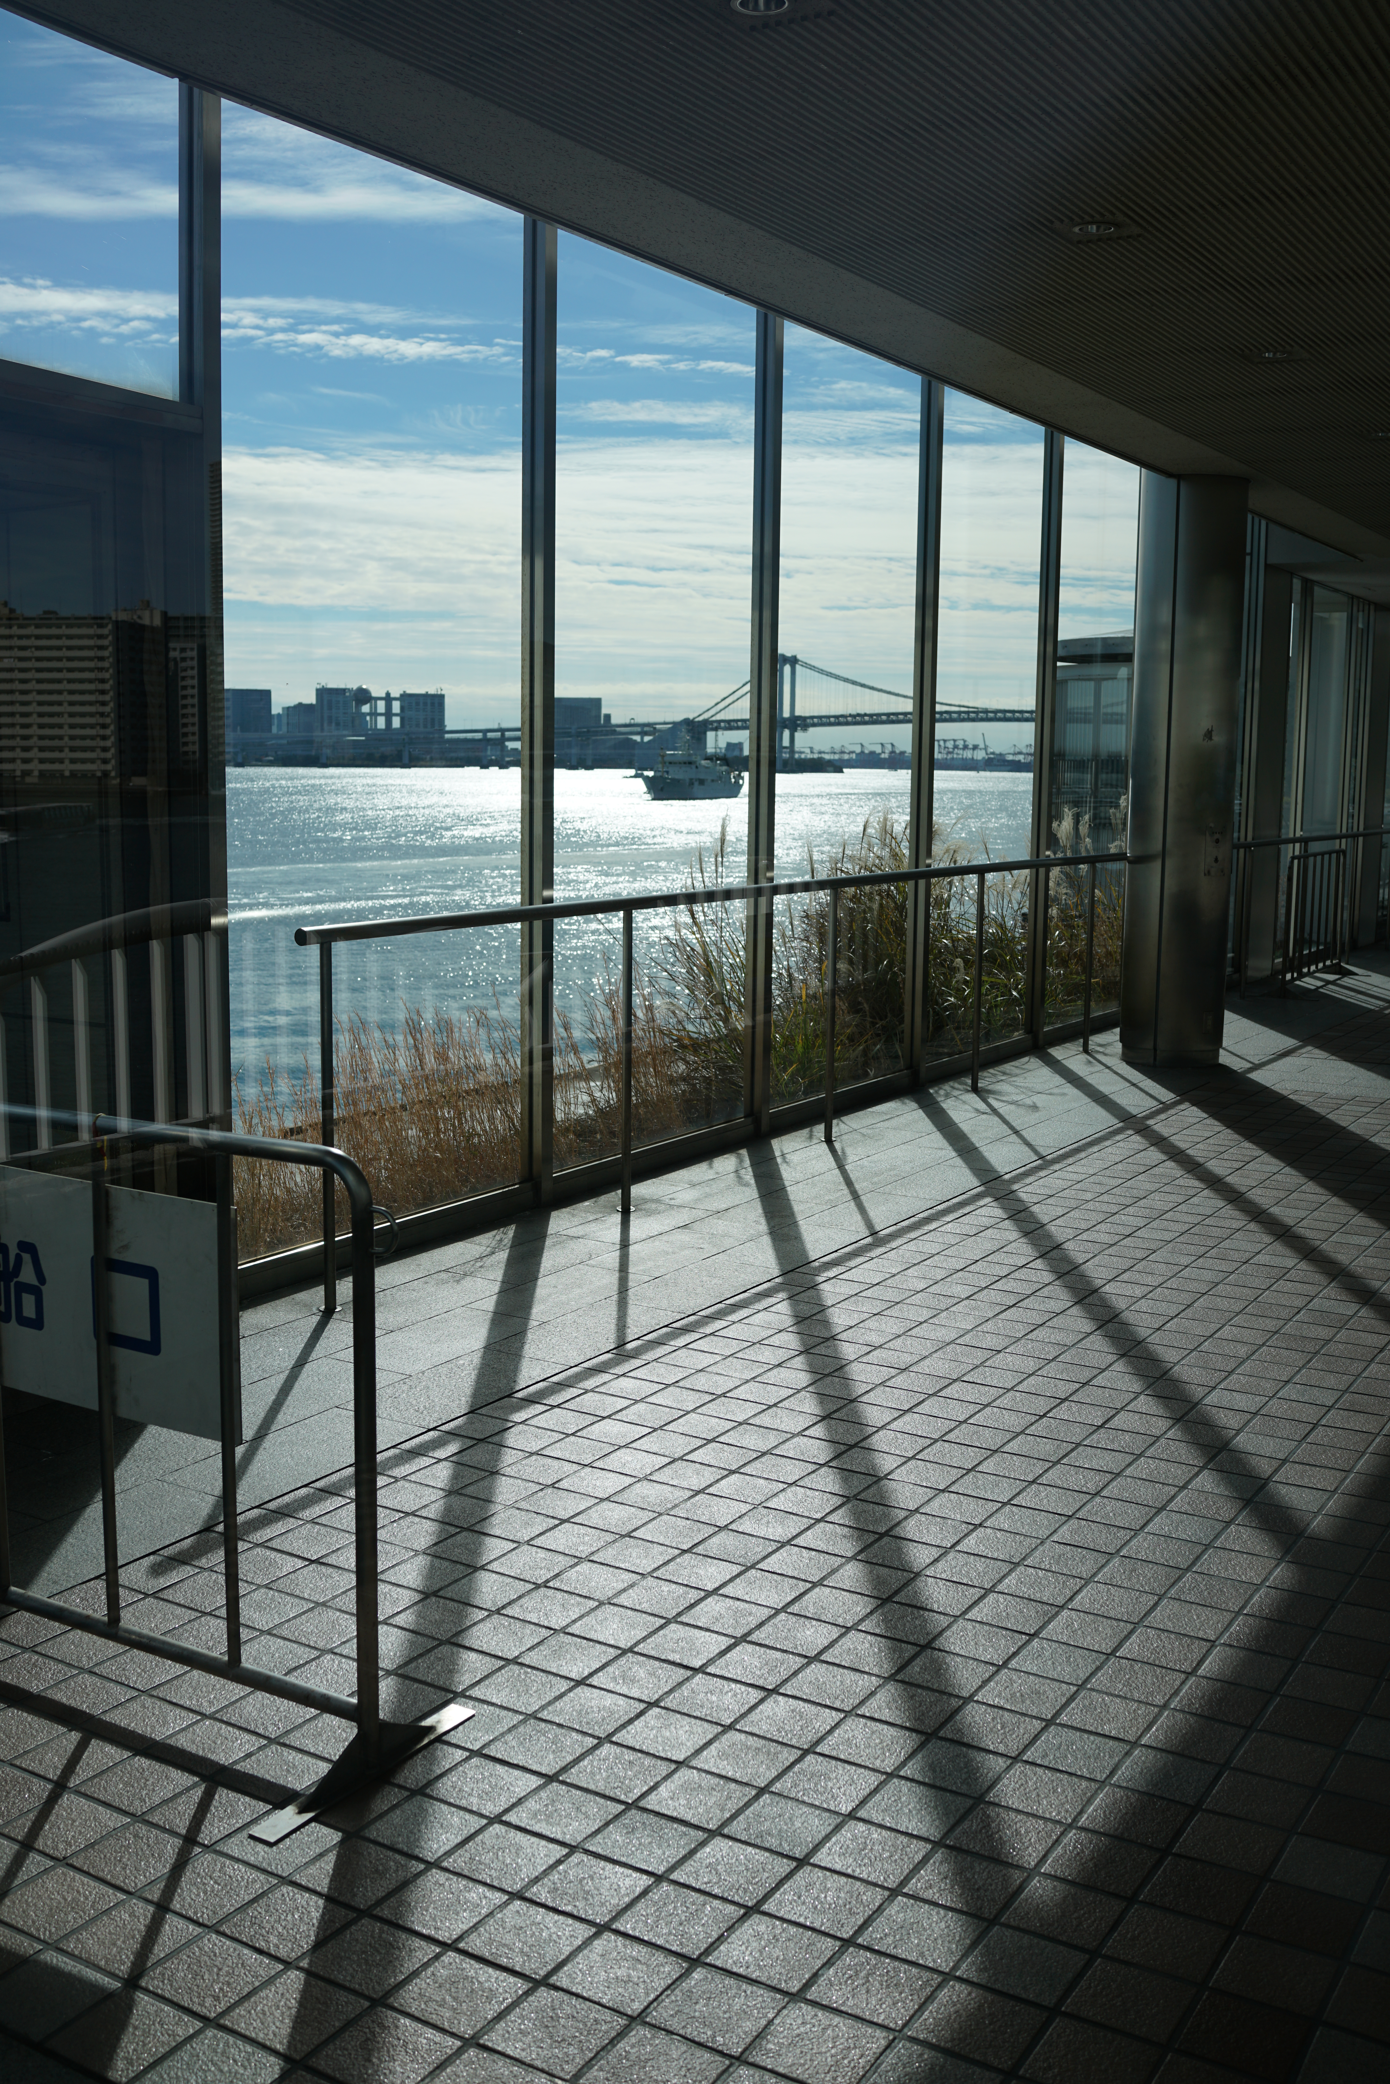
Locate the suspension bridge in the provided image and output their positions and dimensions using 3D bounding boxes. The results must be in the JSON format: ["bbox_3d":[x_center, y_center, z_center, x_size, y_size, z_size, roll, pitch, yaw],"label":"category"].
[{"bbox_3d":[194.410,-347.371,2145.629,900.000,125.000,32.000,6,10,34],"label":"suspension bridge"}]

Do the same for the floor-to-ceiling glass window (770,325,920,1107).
[{"bbox_3d":[0.668,-1.438,9.136,0.100,3.400,1.520,5,9,31],"label":"floor-to-ceiling glass window"}]

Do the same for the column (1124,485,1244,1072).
[{"bbox_3d":[2.590,-1.419,10.733,0.560,3.080,0.560,5,9,31],"label":"column"}]

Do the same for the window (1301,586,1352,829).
[{"bbox_3d":[4.993,-2.129,16.296,0.100,2.900,1.500,5,9,31],"label":"window"}]

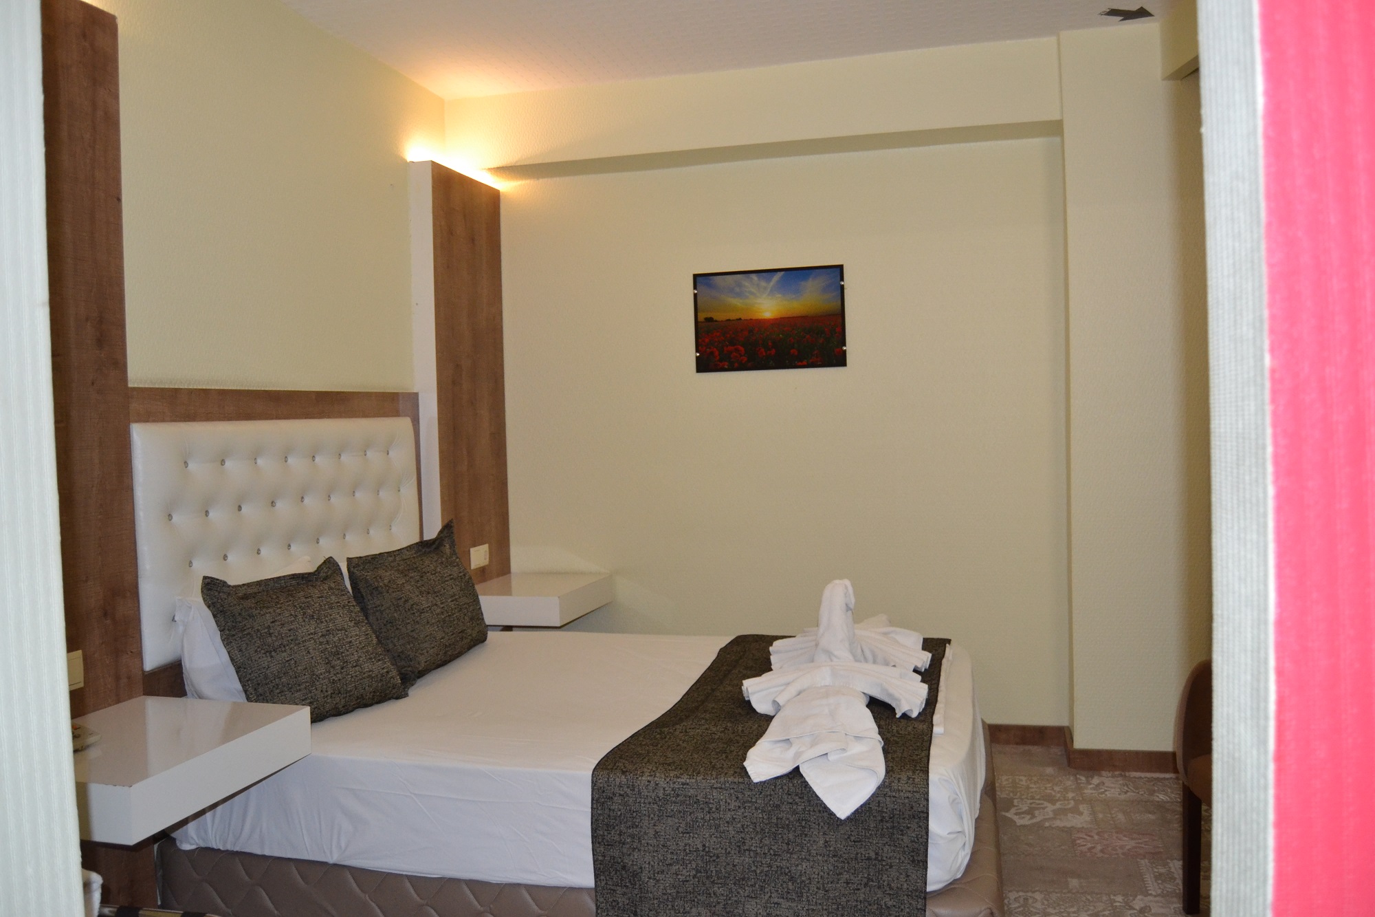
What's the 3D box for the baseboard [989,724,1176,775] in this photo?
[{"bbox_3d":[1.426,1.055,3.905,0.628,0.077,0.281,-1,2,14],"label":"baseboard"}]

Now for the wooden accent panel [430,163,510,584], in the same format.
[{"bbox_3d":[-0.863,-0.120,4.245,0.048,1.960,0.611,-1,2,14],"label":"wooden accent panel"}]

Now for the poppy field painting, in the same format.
[{"bbox_3d":[0.321,-0.549,4.242,0.602,0.399,0.023,-1,2,14],"label":"poppy field painting"}]

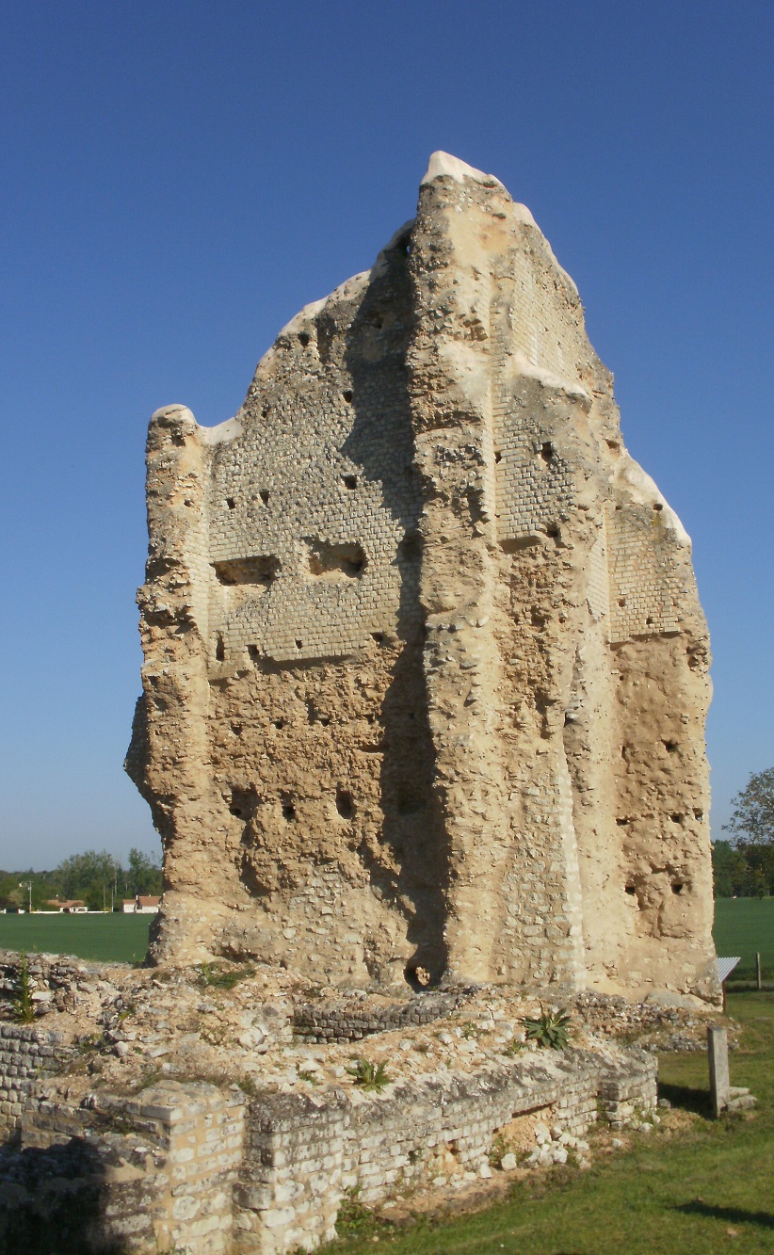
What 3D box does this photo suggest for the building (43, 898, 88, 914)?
[{"bbox_3d":[-103.343,89.869,420.000,13.600,4.700,9.000,1,-12,-7],"label":"building"}]

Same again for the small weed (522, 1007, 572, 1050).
[{"bbox_3d":[1.972,4.947,16.100,0.600,0.460,0.560,-1,-12,0],"label":"small weed"}]

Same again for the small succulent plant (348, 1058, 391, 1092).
[{"bbox_3d":[-0.179,4.420,12.900,0.420,0.280,0.400,-1,-12,0],"label":"small succulent plant"}]

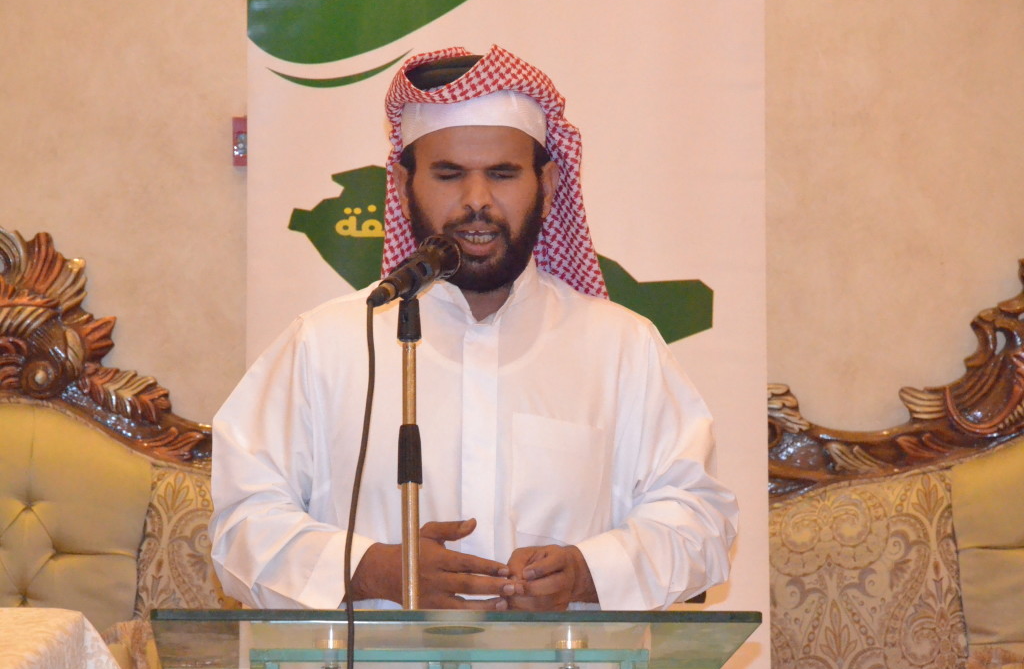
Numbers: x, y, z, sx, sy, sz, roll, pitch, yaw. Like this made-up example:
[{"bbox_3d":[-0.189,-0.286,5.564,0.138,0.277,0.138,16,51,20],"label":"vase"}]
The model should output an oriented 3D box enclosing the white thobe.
[{"bbox_3d":[-0.043,0.605,4.170,0.610,1.380,0.400,0,0,0],"label":"white thobe"}]

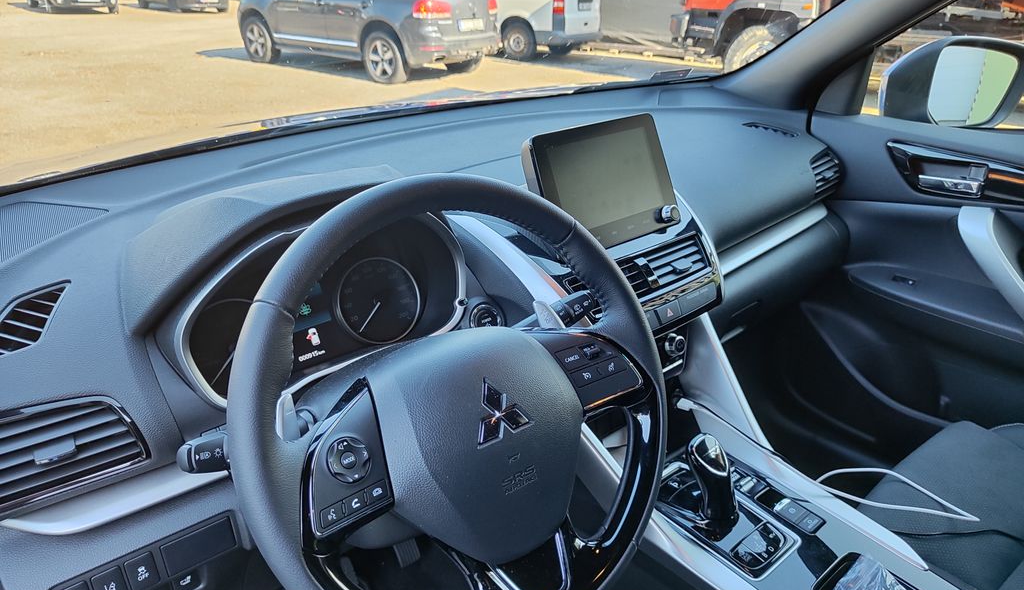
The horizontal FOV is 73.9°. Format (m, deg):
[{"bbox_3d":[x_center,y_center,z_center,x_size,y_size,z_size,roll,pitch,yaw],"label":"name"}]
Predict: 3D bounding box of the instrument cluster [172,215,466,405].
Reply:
[{"bbox_3d":[-0.209,0.017,0.772,0.325,0.160,0.100,-16,9,-32],"label":"instrument cluster"}]

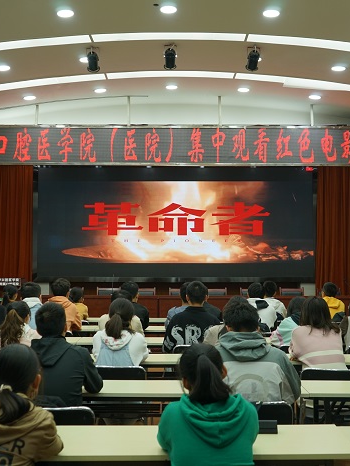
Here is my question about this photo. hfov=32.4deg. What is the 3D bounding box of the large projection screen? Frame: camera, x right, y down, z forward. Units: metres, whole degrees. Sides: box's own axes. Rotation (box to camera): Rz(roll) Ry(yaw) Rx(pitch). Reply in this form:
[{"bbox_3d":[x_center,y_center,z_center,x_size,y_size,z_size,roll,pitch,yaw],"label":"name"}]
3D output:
[{"bbox_3d":[0.010,-0.190,12.428,5.770,2.367,0.120,0,-3,0],"label":"large projection screen"}]

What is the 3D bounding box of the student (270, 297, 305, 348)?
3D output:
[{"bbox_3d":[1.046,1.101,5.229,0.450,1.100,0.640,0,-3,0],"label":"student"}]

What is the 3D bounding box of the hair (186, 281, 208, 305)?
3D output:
[{"bbox_3d":[0.188,0.523,5.270,0.180,0.205,0.210,0,-3,0],"label":"hair"}]

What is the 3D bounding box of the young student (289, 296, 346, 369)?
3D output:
[{"bbox_3d":[1.013,1.090,4.284,0.430,1.250,0.700,0,-3,0],"label":"young student"}]

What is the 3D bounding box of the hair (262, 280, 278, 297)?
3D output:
[{"bbox_3d":[1.112,0.653,7.075,0.180,0.177,0.190,0,-3,8],"label":"hair"}]

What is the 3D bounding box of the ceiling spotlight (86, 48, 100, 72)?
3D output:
[{"bbox_3d":[-1.120,-2.347,8.198,0.180,0.310,0.270,0,-2,5],"label":"ceiling spotlight"}]

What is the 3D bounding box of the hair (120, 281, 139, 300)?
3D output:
[{"bbox_3d":[-0.465,0.595,6.232,0.180,0.190,0.200,0,-2,12],"label":"hair"}]

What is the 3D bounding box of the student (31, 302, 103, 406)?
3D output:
[{"bbox_3d":[-0.608,1.029,3.286,0.470,1.280,0.720,0,-3,0],"label":"student"}]

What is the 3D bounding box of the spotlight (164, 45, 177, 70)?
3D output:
[{"bbox_3d":[-0.058,-2.418,8.300,0.190,0.330,0.280,0,-3,0],"label":"spotlight"}]

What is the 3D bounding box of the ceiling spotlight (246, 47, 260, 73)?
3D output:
[{"bbox_3d":[1.057,-2.361,8.198,0.180,0.310,0.270,0,-2,-6],"label":"ceiling spotlight"}]

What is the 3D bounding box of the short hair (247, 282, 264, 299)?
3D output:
[{"bbox_3d":[0.835,0.600,6.231,0.170,0.180,0.200,0,-2,0],"label":"short hair"}]

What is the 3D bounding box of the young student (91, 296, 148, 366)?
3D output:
[{"bbox_3d":[-0.391,1.089,4.321,0.440,1.250,0.700,0,-2,2],"label":"young student"}]

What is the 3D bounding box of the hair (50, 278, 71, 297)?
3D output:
[{"bbox_3d":[-1.177,0.566,6.220,0.190,0.200,0.210,0,-3,0],"label":"hair"}]

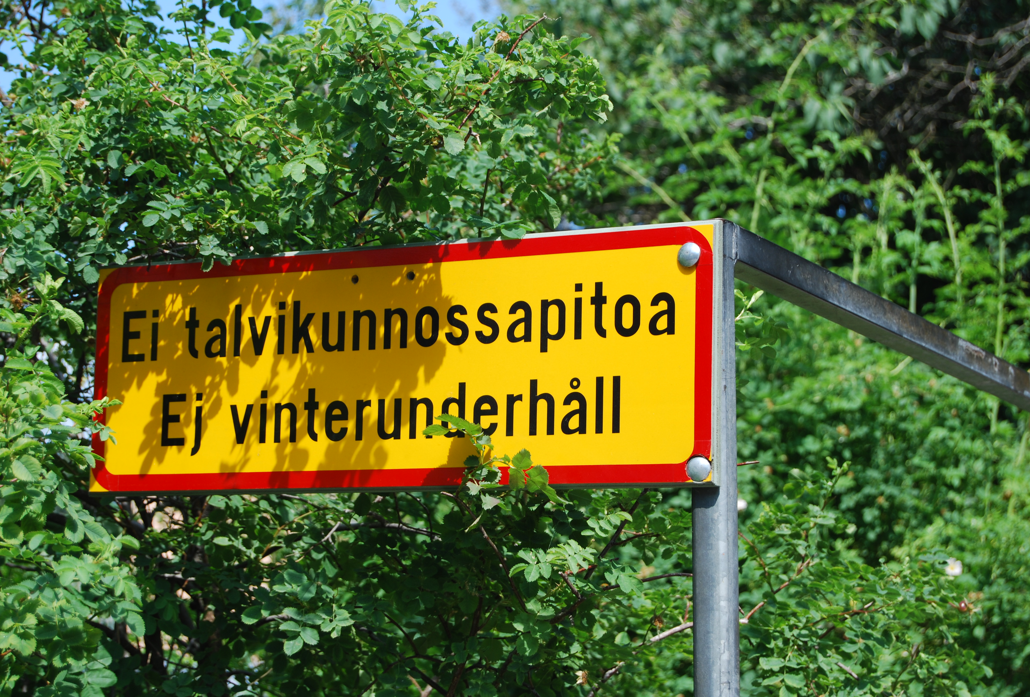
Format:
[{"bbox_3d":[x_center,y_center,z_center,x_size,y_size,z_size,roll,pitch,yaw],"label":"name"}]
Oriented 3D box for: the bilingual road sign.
[{"bbox_3d":[-0.161,0.025,2.955,0.905,0.305,0.022,-3,-8,29],"label":"bilingual road sign"}]

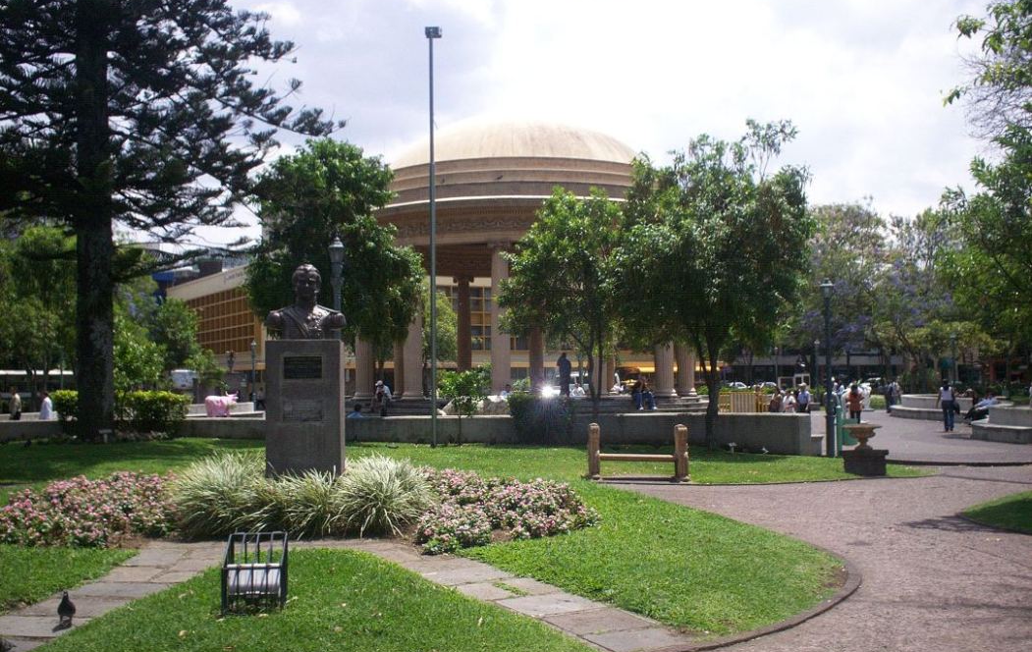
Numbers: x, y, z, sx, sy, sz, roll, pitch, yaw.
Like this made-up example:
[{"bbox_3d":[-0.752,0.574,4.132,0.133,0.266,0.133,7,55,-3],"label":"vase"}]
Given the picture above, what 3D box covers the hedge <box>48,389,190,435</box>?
[{"bbox_3d":[-8.227,1.798,22.200,2.850,0.960,1.000,0,-3,-3],"label":"hedge"}]

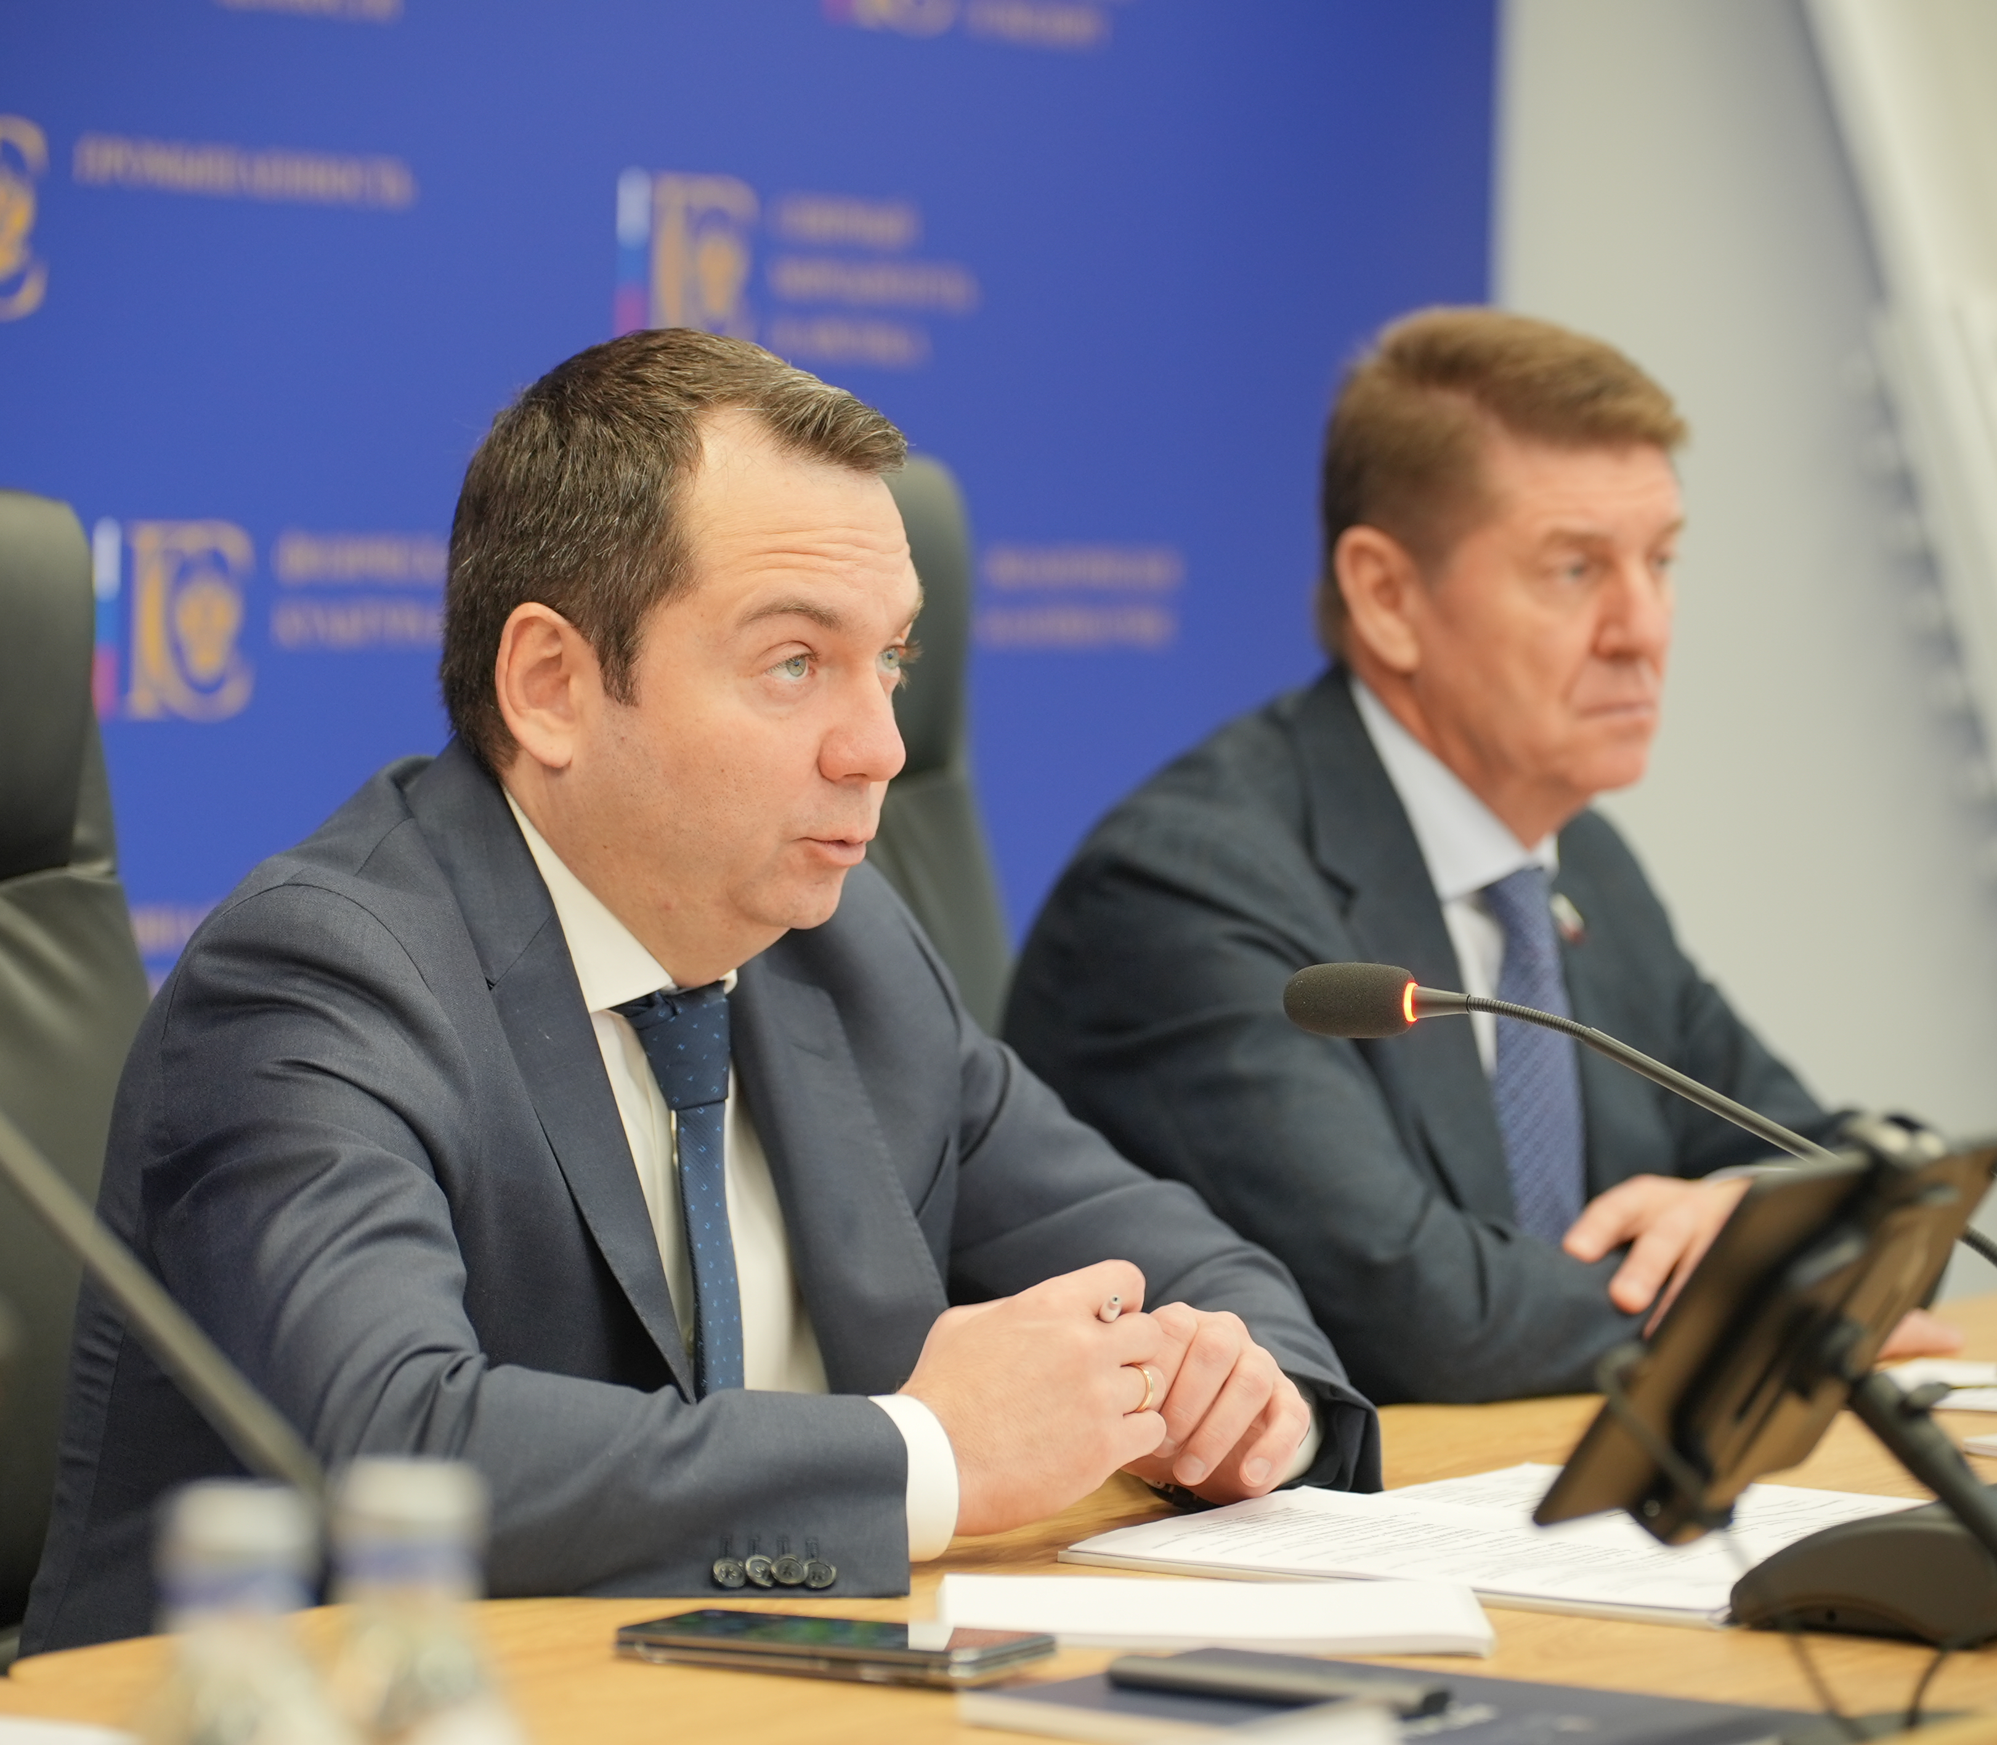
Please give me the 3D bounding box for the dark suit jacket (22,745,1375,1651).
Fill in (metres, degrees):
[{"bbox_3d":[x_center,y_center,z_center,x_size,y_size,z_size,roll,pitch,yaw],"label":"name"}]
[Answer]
[{"bbox_3d":[-0.128,0.226,2.900,0.510,0.570,0.570,3,3,38],"label":"dark suit jacket"}]

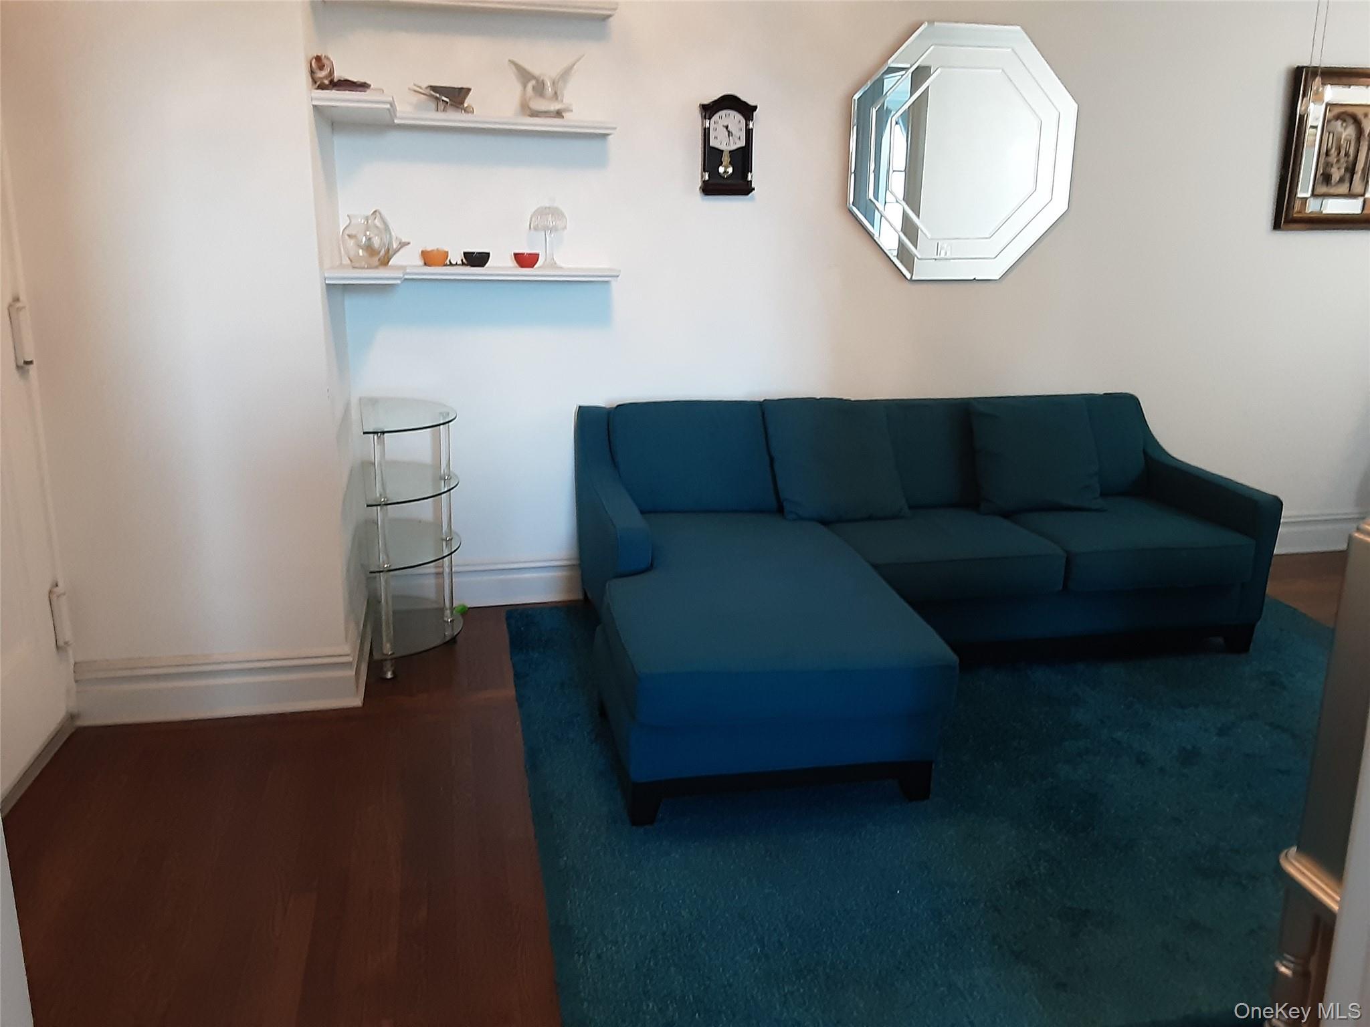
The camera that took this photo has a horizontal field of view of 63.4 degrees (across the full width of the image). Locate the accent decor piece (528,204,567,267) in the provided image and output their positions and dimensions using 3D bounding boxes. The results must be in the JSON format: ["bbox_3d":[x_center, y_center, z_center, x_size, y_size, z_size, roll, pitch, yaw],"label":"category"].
[{"bbox_3d":[-0.489,-0.987,3.950,0.138,0.220,0.138,-3,15,-14],"label":"accent decor piece"}]

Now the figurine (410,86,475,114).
[{"bbox_3d":[-0.827,-1.407,3.762,0.225,0.095,0.100,-3,15,-14],"label":"figurine"}]

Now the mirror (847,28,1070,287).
[{"bbox_3d":[1.096,-1.396,4.324,0.945,0.955,0.025,-3,15,-14],"label":"mirror"}]

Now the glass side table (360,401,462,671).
[{"bbox_3d":[-0.923,0.066,3.791,0.310,0.818,0.634,-3,15,-14],"label":"glass side table"}]

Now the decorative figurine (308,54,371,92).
[{"bbox_3d":[-1.034,-1.321,3.327,0.185,0.112,0.120,-3,15,-14],"label":"decorative figurine"}]

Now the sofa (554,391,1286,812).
[{"bbox_3d":[0.874,0.124,3.613,2.369,0.820,1.699,-2,14,-11],"label":"sofa"}]

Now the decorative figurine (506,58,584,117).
[{"bbox_3d":[-0.485,-1.468,3.828,0.250,0.196,0.125,-3,15,-14],"label":"decorative figurine"}]

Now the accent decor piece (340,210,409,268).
[{"bbox_3d":[-1.007,-0.893,3.608,0.210,0.186,0.170,-3,15,-14],"label":"accent decor piece"}]

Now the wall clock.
[{"bbox_3d":[0.158,-1.348,4.066,0.200,0.350,0.085,-3,15,-14],"label":"wall clock"}]

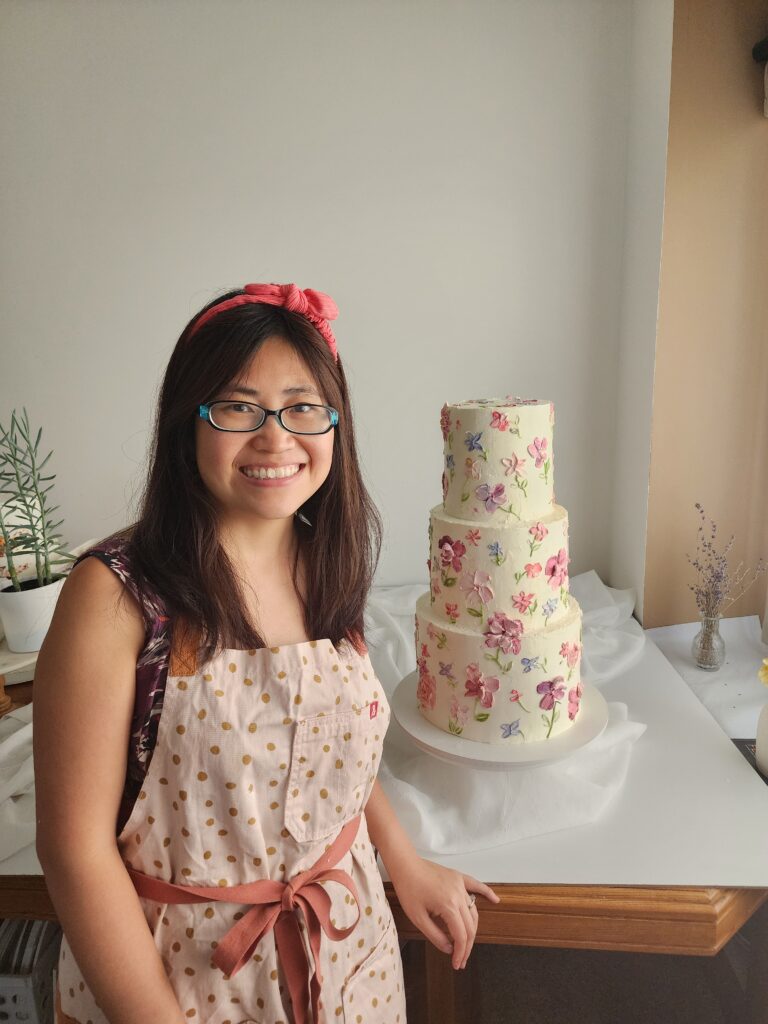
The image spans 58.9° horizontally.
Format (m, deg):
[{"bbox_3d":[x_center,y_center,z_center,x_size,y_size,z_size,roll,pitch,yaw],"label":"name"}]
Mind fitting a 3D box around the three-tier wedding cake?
[{"bbox_3d":[0.181,0.074,1.081,0.270,0.494,0.270,0,14,10],"label":"three-tier wedding cake"}]

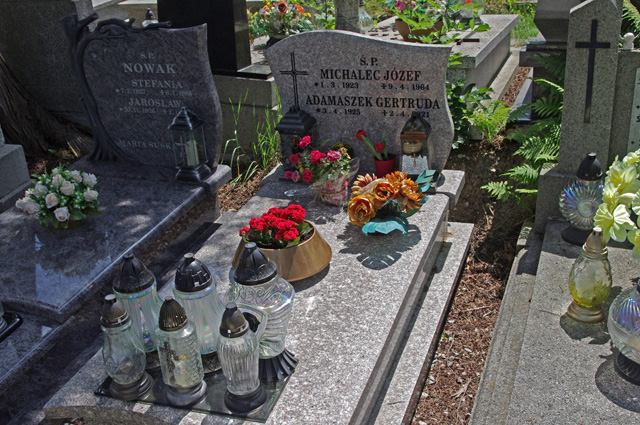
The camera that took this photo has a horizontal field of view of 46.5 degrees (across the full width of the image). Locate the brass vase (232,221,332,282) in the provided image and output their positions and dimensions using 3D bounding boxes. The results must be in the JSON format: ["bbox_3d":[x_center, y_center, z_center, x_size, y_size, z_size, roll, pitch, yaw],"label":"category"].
[{"bbox_3d":[-0.131,0.113,2.548,0.338,0.093,0.325,-4,25,2],"label":"brass vase"}]

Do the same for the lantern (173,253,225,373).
[{"bbox_3d":[-0.304,0.240,1.855,0.124,0.308,0.124,5,27,20],"label":"lantern"}]

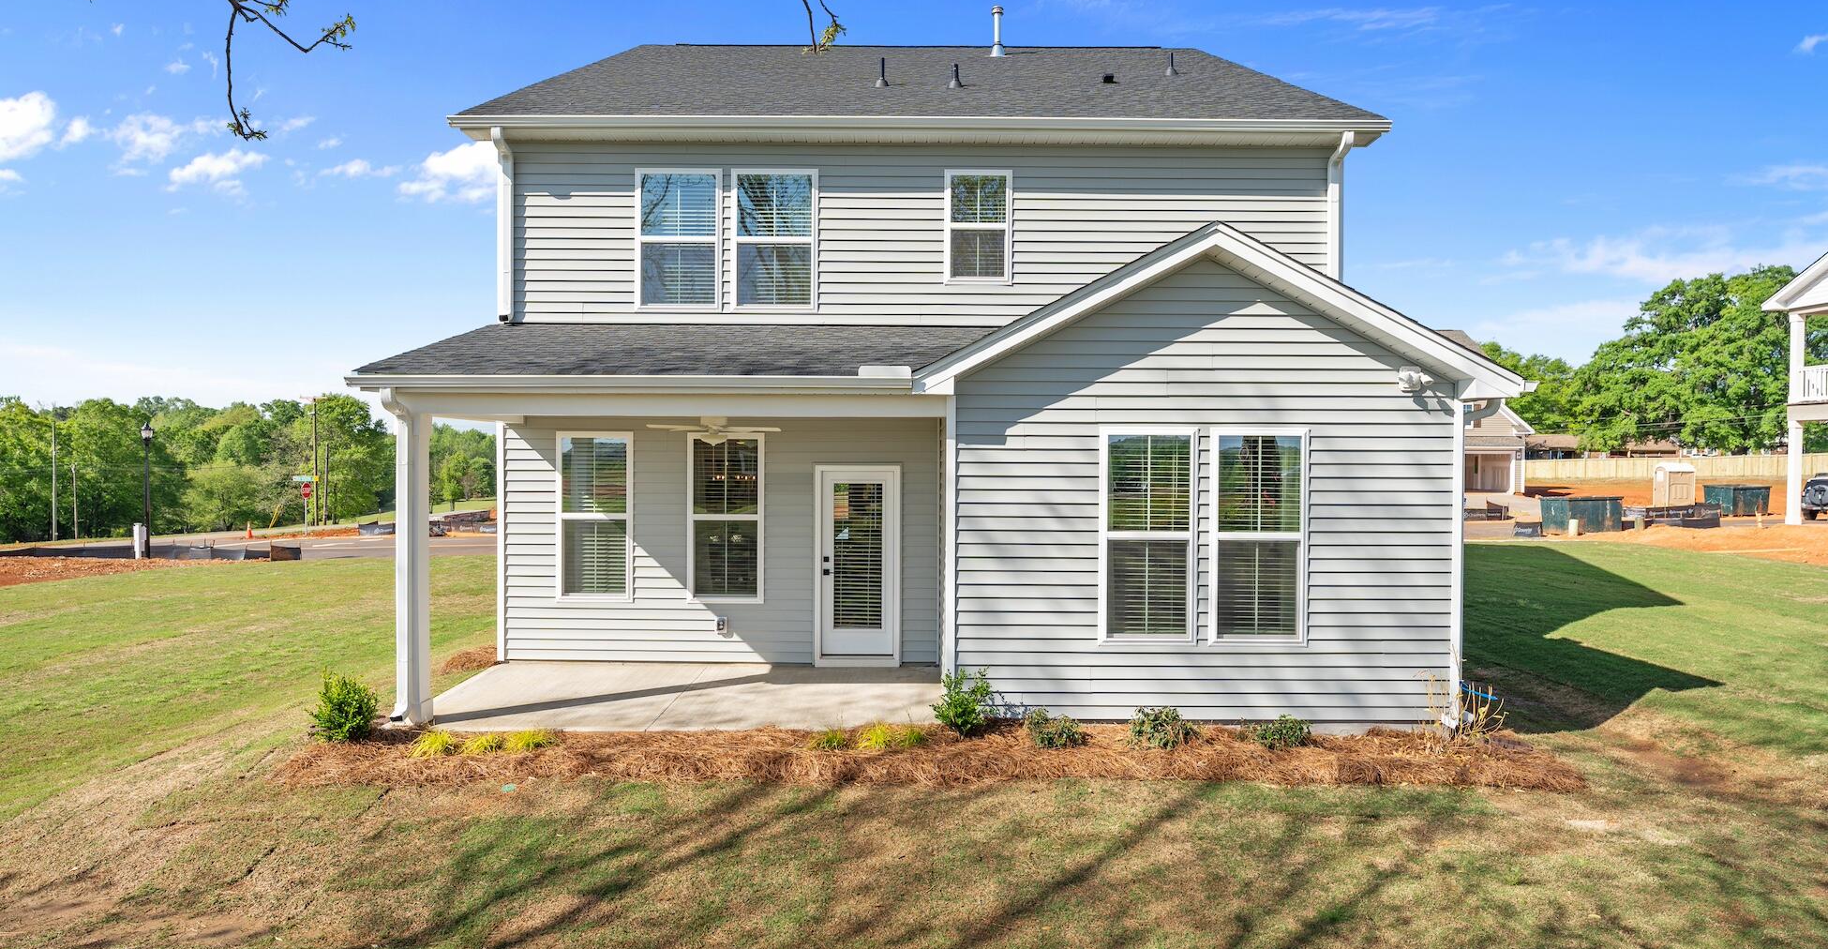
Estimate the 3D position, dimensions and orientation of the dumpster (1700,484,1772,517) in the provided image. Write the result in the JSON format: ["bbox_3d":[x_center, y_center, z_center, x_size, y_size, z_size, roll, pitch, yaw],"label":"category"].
[{"bbox_3d":[37.030,1.150,43.330,2.000,1.360,1.400,0,1,-9],"label":"dumpster"}]

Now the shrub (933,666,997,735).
[{"bbox_3d":[0.416,1.871,7.920,0.520,0.580,0.500,0,1,0],"label":"shrub"}]

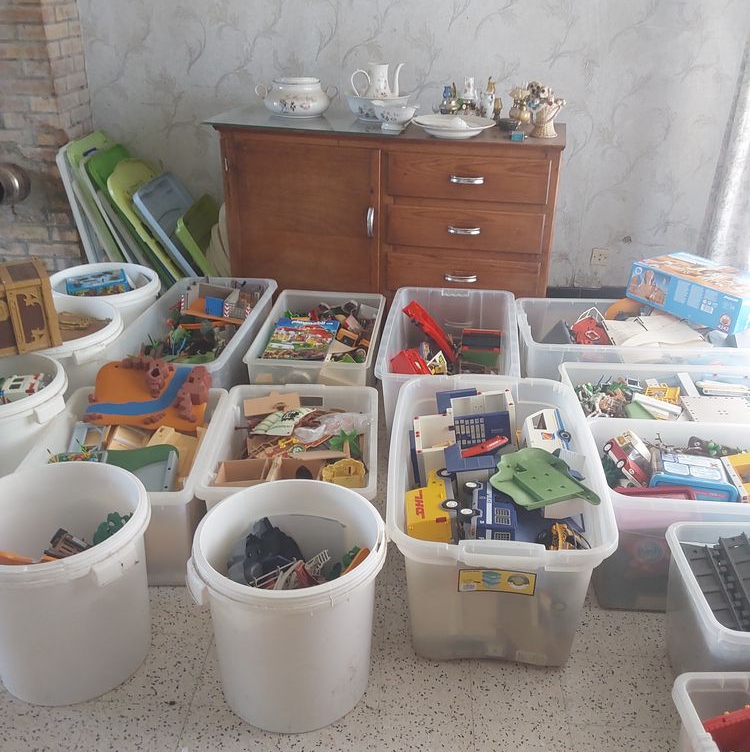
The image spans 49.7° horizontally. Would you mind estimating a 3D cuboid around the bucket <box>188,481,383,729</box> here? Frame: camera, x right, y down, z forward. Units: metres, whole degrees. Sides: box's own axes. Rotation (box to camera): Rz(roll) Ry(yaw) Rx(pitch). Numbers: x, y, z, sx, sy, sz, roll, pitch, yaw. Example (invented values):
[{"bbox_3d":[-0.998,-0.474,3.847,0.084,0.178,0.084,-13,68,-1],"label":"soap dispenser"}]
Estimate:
[{"bbox_3d":[-0.169,0.486,1.706,0.395,0.380,0.390,2,27,2],"label":"bucket"}]

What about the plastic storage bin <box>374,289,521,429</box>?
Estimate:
[{"bbox_3d":[0.253,-0.004,2.736,0.418,0.340,0.706,4,27,6],"label":"plastic storage bin"}]

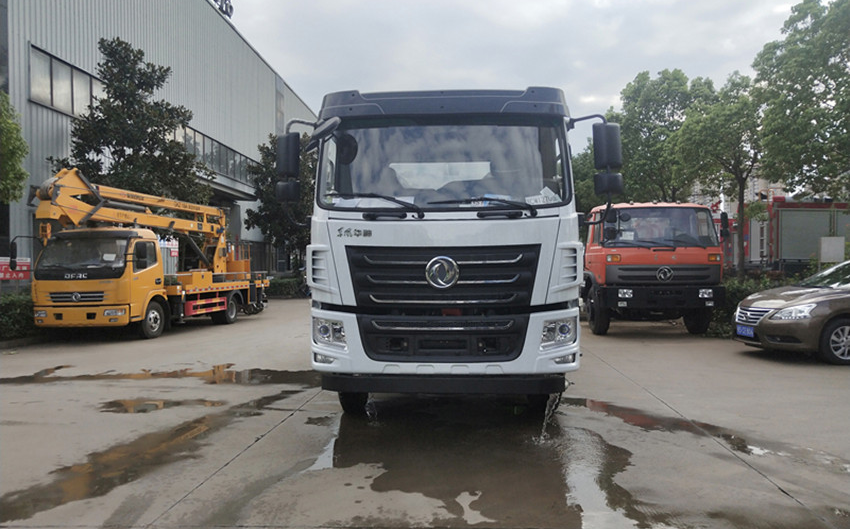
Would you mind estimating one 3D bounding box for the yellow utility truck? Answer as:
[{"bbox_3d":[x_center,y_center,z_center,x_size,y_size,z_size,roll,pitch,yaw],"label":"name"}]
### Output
[{"bbox_3d":[-6.450,-0.200,14.900,2.350,3.400,7.700,0,0,9],"label":"yellow utility truck"}]

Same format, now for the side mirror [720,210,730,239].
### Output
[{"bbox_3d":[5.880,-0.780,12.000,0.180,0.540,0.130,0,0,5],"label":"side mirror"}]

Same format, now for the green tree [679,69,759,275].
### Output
[{"bbox_3d":[7.713,-1.780,15.700,2.800,6.500,2.800,0,0,4],"label":"green tree"}]

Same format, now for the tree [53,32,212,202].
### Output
[{"bbox_3d":[-8.284,-2.530,17.500,4.400,8.000,4.400,0,0,4],"label":"tree"}]

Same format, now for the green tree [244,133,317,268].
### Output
[{"bbox_3d":[-6.868,-2.580,30.000,4.000,8.100,4.000,0,0,4],"label":"green tree"}]

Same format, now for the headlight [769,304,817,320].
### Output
[{"bbox_3d":[5.220,0.680,8.710,0.440,0.220,0.400,0,0,-4],"label":"headlight"}]

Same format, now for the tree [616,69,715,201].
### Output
[{"bbox_3d":[8.195,-2.680,21.000,3.800,8.300,3.800,0,0,4],"label":"tree"}]

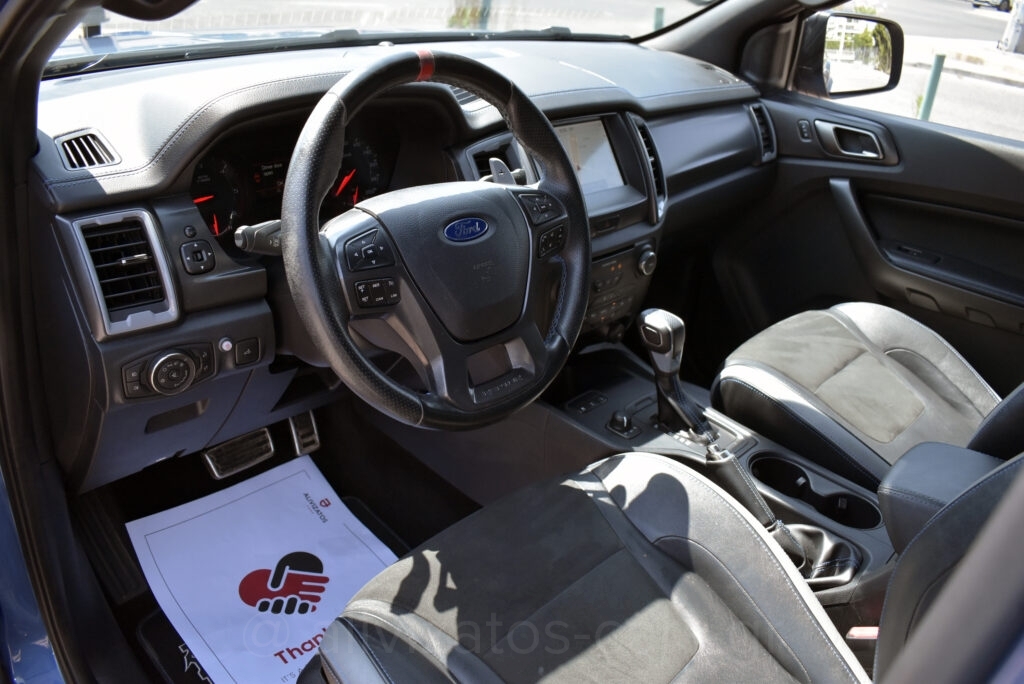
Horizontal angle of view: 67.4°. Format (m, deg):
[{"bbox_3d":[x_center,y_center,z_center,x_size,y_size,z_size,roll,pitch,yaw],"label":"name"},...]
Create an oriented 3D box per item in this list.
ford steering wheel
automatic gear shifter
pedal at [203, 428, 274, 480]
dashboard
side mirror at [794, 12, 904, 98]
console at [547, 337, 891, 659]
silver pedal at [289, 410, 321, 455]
[{"bbox_3d":[-0.068,-0.098,0.788,0.375,0.375,0.100,-22,14,-40],"label":"ford steering wheel"},{"bbox_3d":[0.241,0.049,1.108,0.056,0.175,0.115,-22,34,-40],"label":"automatic gear shifter"},{"bbox_3d":[-0.469,0.195,1.335,0.108,0.054,0.025,-22,-2,-40],"label":"pedal"},{"bbox_3d":[-0.086,-0.290,1.323,1.420,0.410,0.560,-22,34,-40],"label":"dashboard"},{"bbox_3d":[0.758,-0.650,1.745,0.250,0.185,0.130,-11,28,-25],"label":"side mirror"},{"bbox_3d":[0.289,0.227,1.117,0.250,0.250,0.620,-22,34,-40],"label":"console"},{"bbox_3d":[-0.393,0.151,1.443,0.047,0.110,0.025,-22,16,-40],"label":"silver pedal"}]

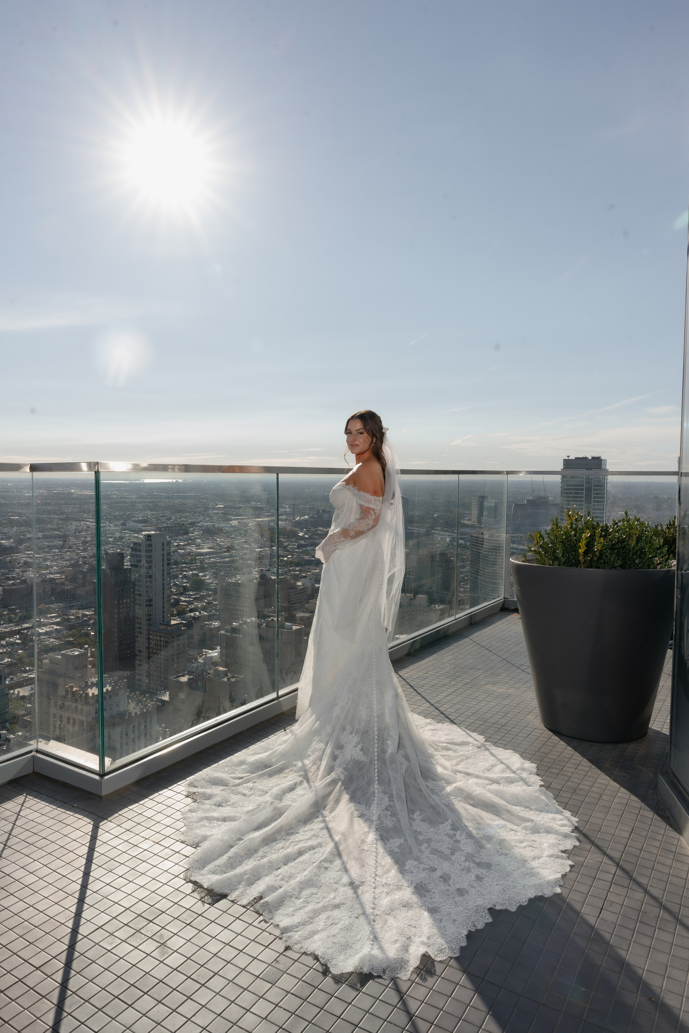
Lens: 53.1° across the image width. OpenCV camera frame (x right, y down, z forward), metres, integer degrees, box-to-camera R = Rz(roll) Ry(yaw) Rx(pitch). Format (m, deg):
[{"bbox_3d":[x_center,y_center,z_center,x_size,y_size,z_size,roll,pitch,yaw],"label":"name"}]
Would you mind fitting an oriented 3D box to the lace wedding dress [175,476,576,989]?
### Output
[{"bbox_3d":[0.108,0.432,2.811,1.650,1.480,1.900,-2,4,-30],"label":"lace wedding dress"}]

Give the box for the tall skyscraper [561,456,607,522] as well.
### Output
[{"bbox_3d":[208.855,37.979,607.471,33.000,180.000,26.000,2,4,30],"label":"tall skyscraper"}]

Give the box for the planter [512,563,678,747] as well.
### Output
[{"bbox_3d":[1.356,0.676,3.728,0.909,0.901,0.909,0,3,0],"label":"planter"}]

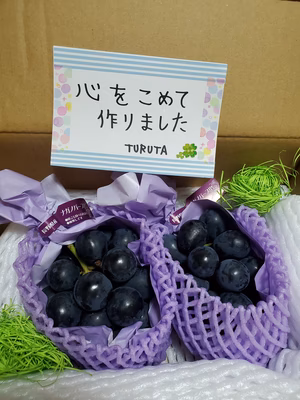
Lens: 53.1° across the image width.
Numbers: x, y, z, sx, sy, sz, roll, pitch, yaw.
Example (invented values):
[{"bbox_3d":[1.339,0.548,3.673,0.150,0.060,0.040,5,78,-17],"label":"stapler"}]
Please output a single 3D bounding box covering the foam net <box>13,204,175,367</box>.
[{"bbox_3d":[-0.045,0.081,0.262,0.126,0.090,0.123,2,42,0],"label":"foam net"}]

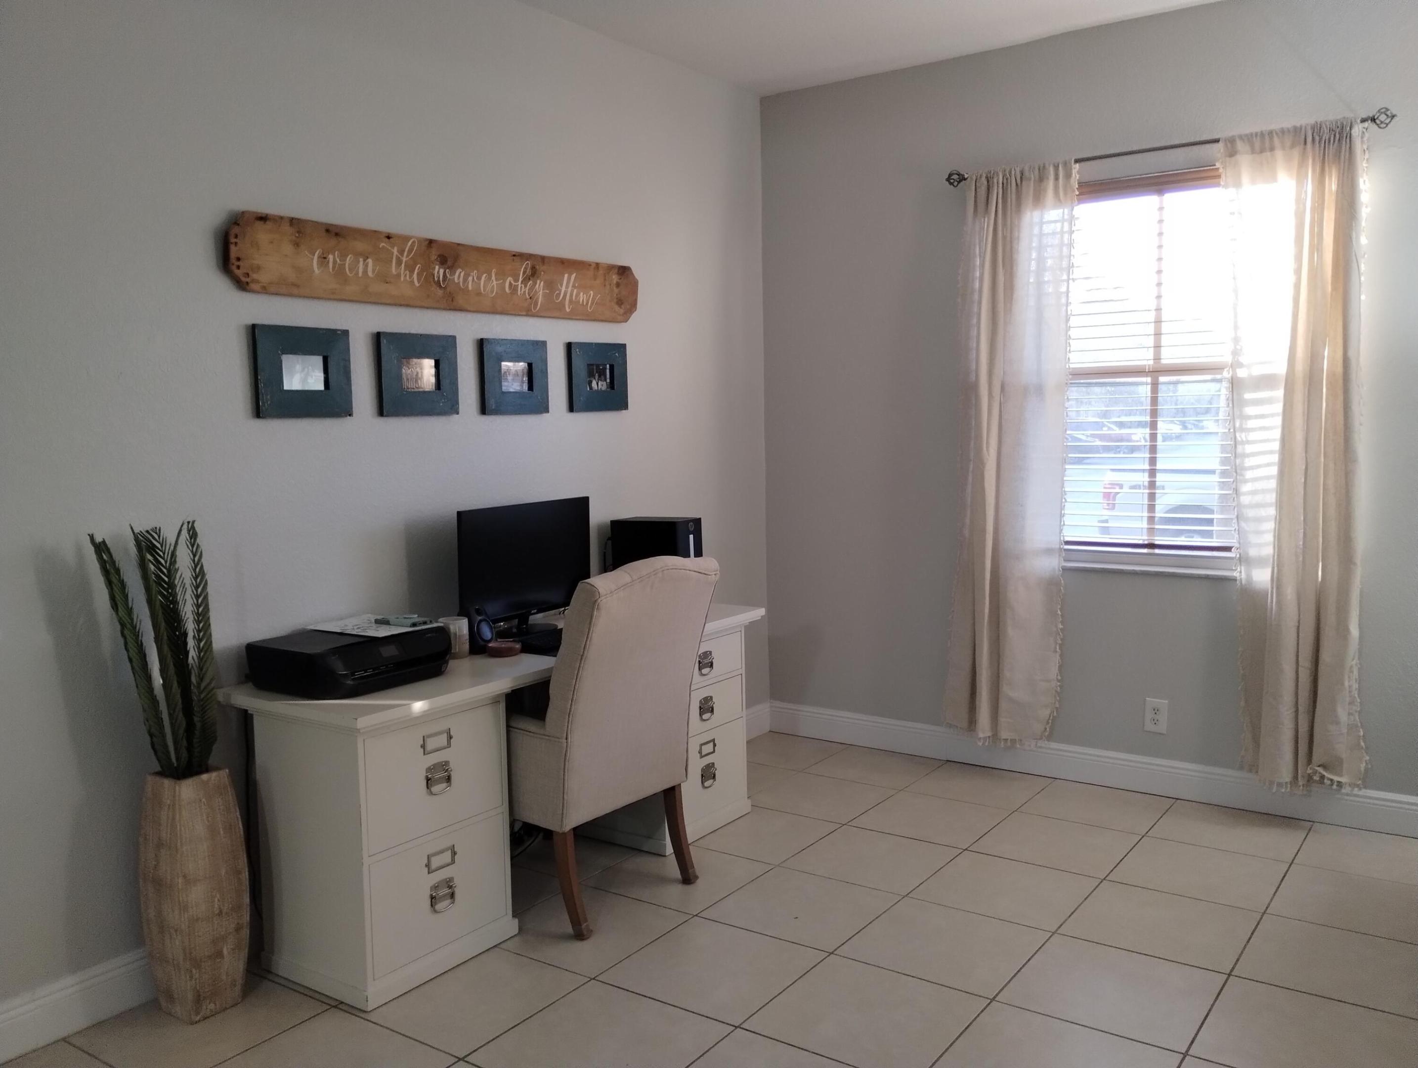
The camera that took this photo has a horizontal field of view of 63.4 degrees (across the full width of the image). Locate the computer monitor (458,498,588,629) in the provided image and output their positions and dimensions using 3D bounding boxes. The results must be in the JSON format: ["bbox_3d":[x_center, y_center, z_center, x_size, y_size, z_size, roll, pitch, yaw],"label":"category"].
[{"bbox_3d":[-0.619,0.113,3.864,0.199,0.434,0.626,3,7,35],"label":"computer monitor"}]

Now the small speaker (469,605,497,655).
[{"bbox_3d":[-0.674,0.280,3.438,0.070,0.137,0.072,2,6,28],"label":"small speaker"}]

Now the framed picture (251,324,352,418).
[{"bbox_3d":[-1.144,-0.454,3.252,0.021,0.250,0.303,3,7,35],"label":"framed picture"}]

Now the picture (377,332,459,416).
[{"bbox_3d":[-0.871,-0.476,3.451,0.020,0.241,0.290,3,7,35],"label":"picture"}]

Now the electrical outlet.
[{"bbox_3d":[1.634,0.665,4.194,0.079,0.123,0.007,3,7,35],"label":"electrical outlet"}]

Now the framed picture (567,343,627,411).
[{"bbox_3d":[-0.395,-0.560,4.122,0.020,0.240,0.298,3,7,35],"label":"framed picture"}]

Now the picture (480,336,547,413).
[{"bbox_3d":[-0.663,-0.536,3.939,0.021,0.251,0.303,3,7,35],"label":"picture"}]

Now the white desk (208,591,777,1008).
[{"bbox_3d":[-0.545,0.728,3.677,0.587,0.759,1.805,3,7,35],"label":"white desk"}]

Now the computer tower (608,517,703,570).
[{"bbox_3d":[-0.190,0.108,4.309,0.308,0.336,0.153,3,7,35],"label":"computer tower"}]

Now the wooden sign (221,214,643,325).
[{"bbox_3d":[-0.750,-0.802,3.597,0.025,0.202,1.661,3,7,35],"label":"wooden sign"}]

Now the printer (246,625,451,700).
[{"bbox_3d":[-0.950,0.328,3.068,0.345,0.125,0.430,3,7,35],"label":"printer"}]

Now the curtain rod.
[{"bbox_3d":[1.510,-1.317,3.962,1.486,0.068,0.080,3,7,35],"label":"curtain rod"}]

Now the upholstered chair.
[{"bbox_3d":[-0.410,0.603,3.556,0.699,1.024,0.571,3,7,35],"label":"upholstered chair"}]

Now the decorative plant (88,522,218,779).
[{"bbox_3d":[-1.346,0.296,2.797,0.187,0.644,0.274,3,7,35],"label":"decorative plant"}]

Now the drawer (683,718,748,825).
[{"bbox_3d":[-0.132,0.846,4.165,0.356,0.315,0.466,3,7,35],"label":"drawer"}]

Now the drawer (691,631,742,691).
[{"bbox_3d":[-0.148,0.423,3.982,0.340,0.137,0.440,3,7,35],"label":"drawer"}]

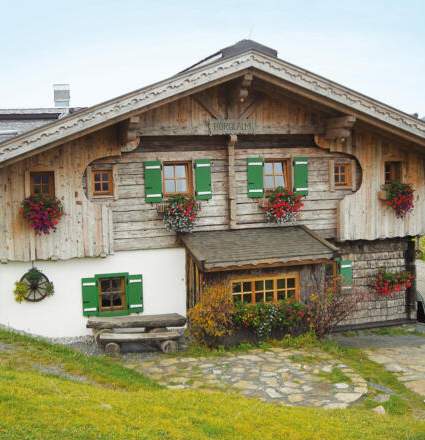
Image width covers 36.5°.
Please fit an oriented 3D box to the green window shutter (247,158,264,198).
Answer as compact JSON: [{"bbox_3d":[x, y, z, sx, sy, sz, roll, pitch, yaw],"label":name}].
[{"bbox_3d":[1.025,-0.988,15.294,0.380,0.930,0.040,-3,5,-16],"label":"green window shutter"}]

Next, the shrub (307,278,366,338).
[{"bbox_3d":[2.868,2.039,14.926,1.120,1.250,1.100,-2,5,0],"label":"shrub"}]

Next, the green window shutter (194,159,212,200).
[{"bbox_3d":[-0.209,-0.927,14.877,0.418,0.951,0.050,-3,5,-18],"label":"green window shutter"}]

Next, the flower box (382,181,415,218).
[{"bbox_3d":[4.618,-0.510,16.040,0.880,0.900,0.360,-3,5,-18],"label":"flower box"}]

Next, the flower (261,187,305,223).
[{"bbox_3d":[1.671,-0.339,15.323,0.950,0.848,0.360,-3,5,-18],"label":"flower"}]

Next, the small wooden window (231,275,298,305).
[{"bbox_3d":[1.169,1.571,14.283,1.641,0.612,0.100,-3,5,-18],"label":"small wooden window"}]

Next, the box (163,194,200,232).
[{"bbox_3d":[-0.725,-0.145,14.677,0.825,0.779,0.400,-3,5,-16],"label":"box"}]

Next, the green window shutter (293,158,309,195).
[{"bbox_3d":[2.164,-1.047,15.651,0.396,0.950,0.050,-3,5,-18],"label":"green window shutter"}]

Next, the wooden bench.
[{"bbox_3d":[-1.807,2.722,15.320,2.270,0.740,0.920,-3,6,-18],"label":"wooden bench"}]

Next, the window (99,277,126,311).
[{"bbox_3d":[-2.427,1.812,15.649,0.620,0.840,0.120,-3,6,-18],"label":"window"}]

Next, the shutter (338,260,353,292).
[{"bbox_3d":[3.654,1.551,17.566,0.350,0.910,0.060,-3,6,-18],"label":"shutter"}]

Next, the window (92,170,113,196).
[{"bbox_3d":[-2.611,-0.862,15.337,0.490,0.620,0.120,-3,6,-18],"label":"window"}]

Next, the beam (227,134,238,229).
[{"bbox_3d":[0.462,-0.891,15.070,0.140,2.200,0.200,-3,5,-16],"label":"beam"}]

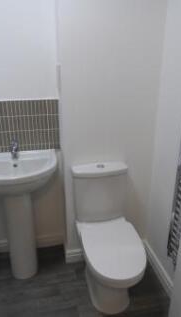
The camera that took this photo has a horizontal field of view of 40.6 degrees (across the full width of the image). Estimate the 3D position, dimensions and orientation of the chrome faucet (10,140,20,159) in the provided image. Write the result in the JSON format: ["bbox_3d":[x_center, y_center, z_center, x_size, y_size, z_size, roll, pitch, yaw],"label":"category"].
[{"bbox_3d":[-0.486,-0.048,1.559,0.048,0.127,0.126,-4,20,-10],"label":"chrome faucet"}]

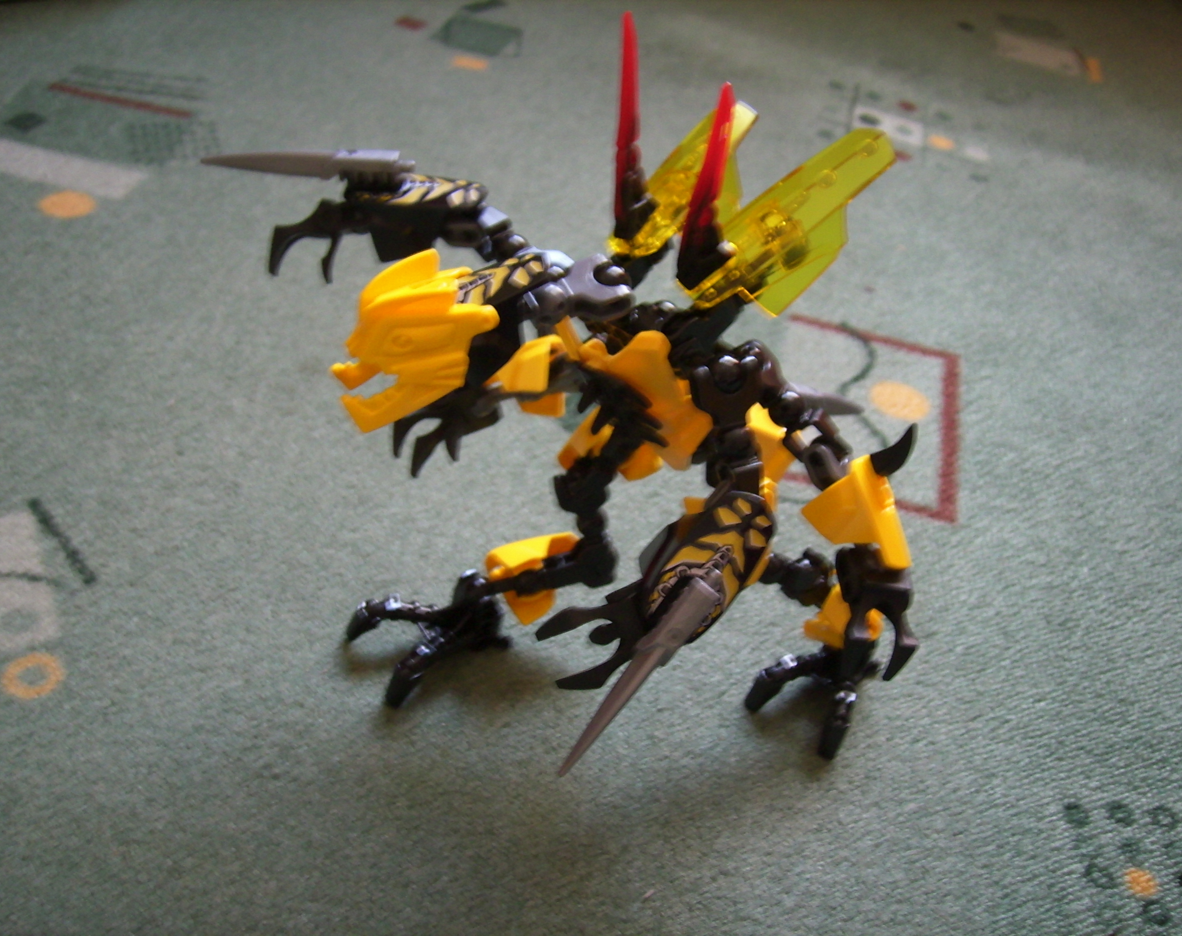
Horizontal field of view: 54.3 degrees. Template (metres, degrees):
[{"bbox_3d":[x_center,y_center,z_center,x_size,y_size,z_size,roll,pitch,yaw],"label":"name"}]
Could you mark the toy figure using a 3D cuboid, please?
[{"bbox_3d":[0.000,-0.033,0.378,0.185,0.202,0.238,-15,48,-24],"label":"toy figure"}]

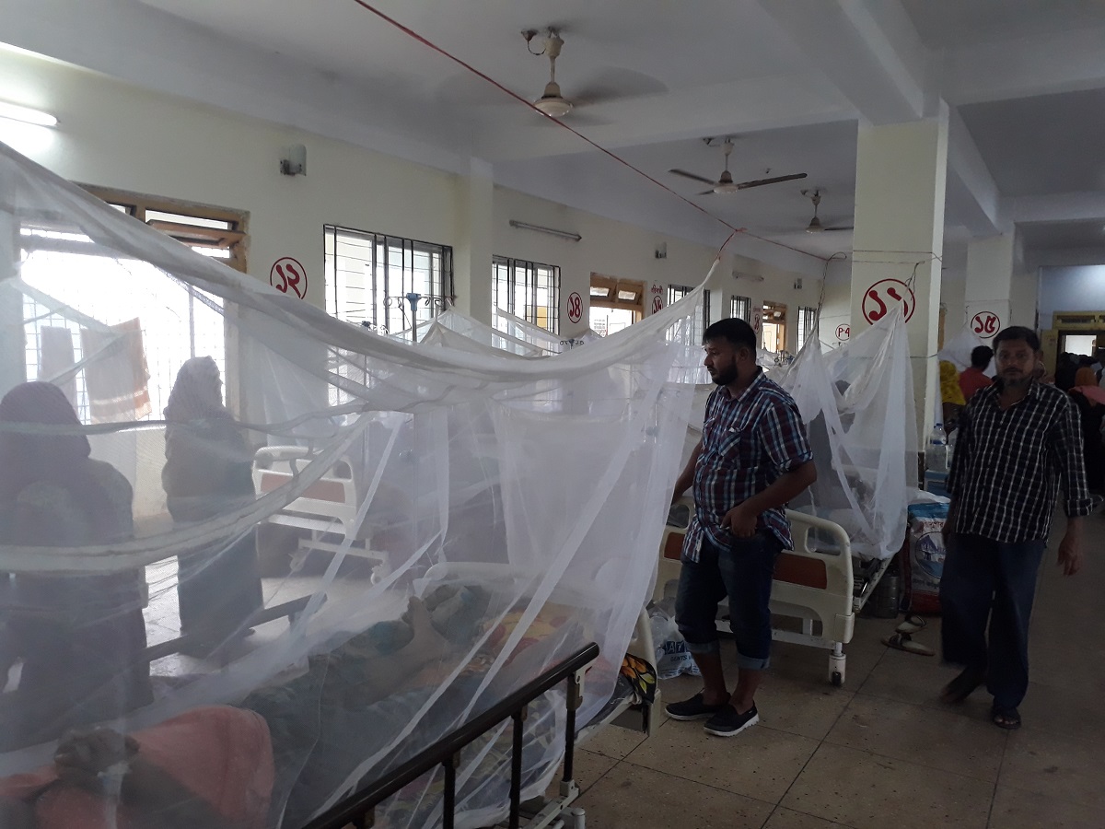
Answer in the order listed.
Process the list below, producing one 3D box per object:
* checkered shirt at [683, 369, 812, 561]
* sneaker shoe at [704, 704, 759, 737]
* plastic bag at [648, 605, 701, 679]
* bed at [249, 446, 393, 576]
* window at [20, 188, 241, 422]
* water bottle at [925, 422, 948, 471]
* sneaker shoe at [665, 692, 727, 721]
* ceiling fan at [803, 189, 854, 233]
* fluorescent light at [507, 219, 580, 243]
[{"bbox_3d":[0.795,0.200,3.500,0.330,0.730,0.480,-2,4,-28],"label":"checkered shirt"},{"bbox_3d":[0.738,1.221,3.523,0.285,0.105,0.105,-2,5,-33],"label":"sneaker shoe"},{"bbox_3d":[0.629,1.063,4.171,0.300,0.320,0.210,2,4,18],"label":"plastic bag"},{"bbox_3d":[-1.087,0.603,6.381,0.940,0.950,2.100,3,5,32],"label":"bed"},{"bbox_3d":[-2.488,-0.627,5.242,0.130,1.400,1.460,3,5,32],"label":"window"},{"bbox_3d":[2.539,0.219,5.700,0.140,0.320,0.140,3,5,32],"label":"water bottle"},{"bbox_3d":[0.616,1.211,3.652,0.285,0.105,0.105,-1,4,-15],"label":"sneaker shoe"},{"bbox_3d":[3.184,-2.459,10.421,1.400,0.520,1.400,3,5,32],"label":"ceiling fan"},{"bbox_3d":[-0.055,-1.885,8.836,0.080,0.080,1.330,3,5,32],"label":"fluorescent light"}]

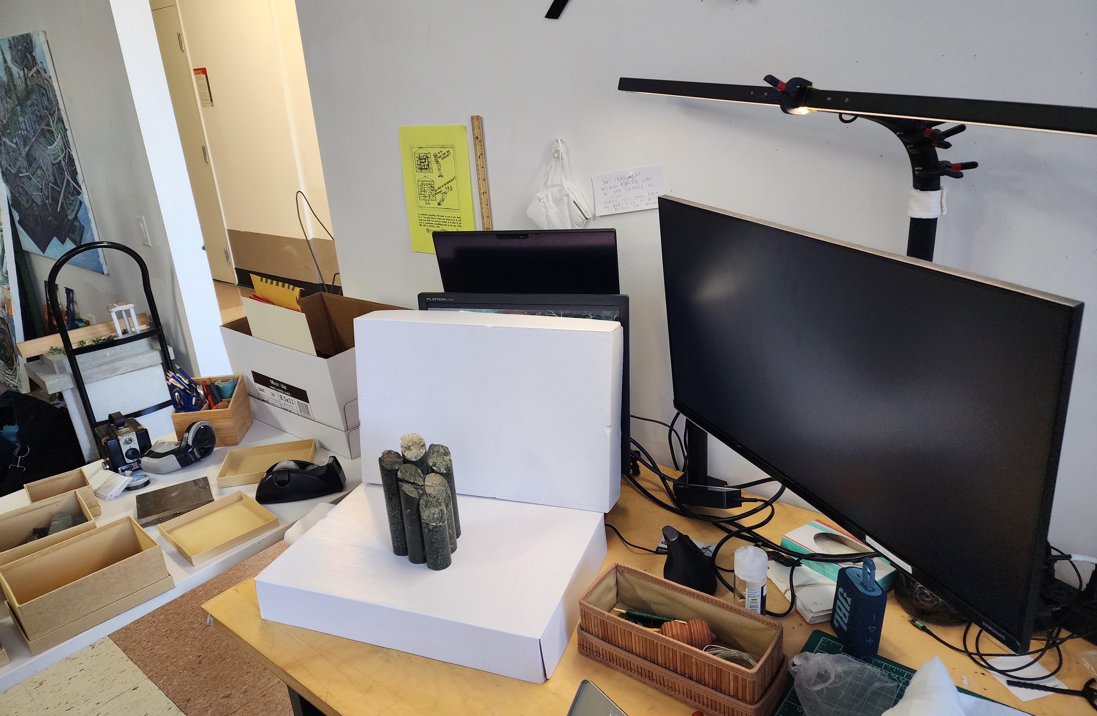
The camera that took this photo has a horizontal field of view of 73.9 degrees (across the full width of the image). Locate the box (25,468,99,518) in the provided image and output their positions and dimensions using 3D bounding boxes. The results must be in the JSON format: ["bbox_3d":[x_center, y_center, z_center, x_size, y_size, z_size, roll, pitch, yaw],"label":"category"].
[{"bbox_3d":[-0.886,0.260,1.329,0.096,0.061,0.104,-19,23,-36],"label":"box"}]

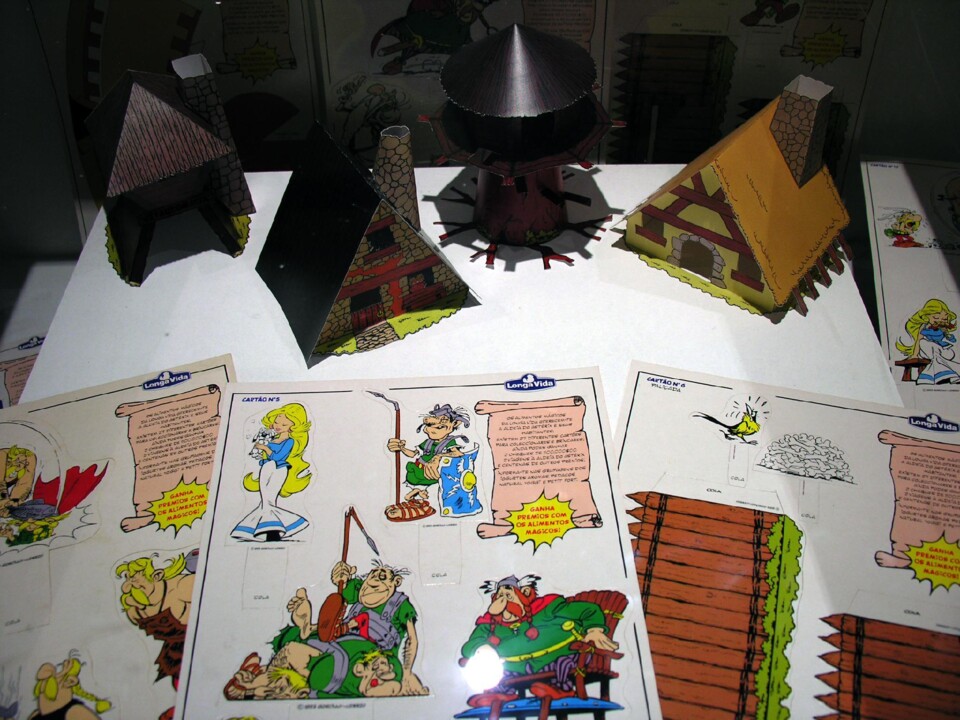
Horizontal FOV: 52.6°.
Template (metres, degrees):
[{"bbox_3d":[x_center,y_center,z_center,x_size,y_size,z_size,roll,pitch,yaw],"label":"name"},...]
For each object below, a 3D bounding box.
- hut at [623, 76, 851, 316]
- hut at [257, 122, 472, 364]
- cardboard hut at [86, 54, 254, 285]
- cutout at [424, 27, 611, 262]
[{"bbox_3d":[0.160,-0.111,0.575,0.132,0.107,0.097,30,56,25],"label":"hut"},{"bbox_3d":[-0.069,-0.078,0.557,0.113,0.105,0.096,-23,51,-17],"label":"hut"},{"bbox_3d":[-0.198,-0.124,0.602,0.098,0.106,0.090,-21,51,-16],"label":"cardboard hut"},{"bbox_3d":[0.024,-0.141,0.588,0.122,0.136,0.121,5,49,6],"label":"cutout"}]

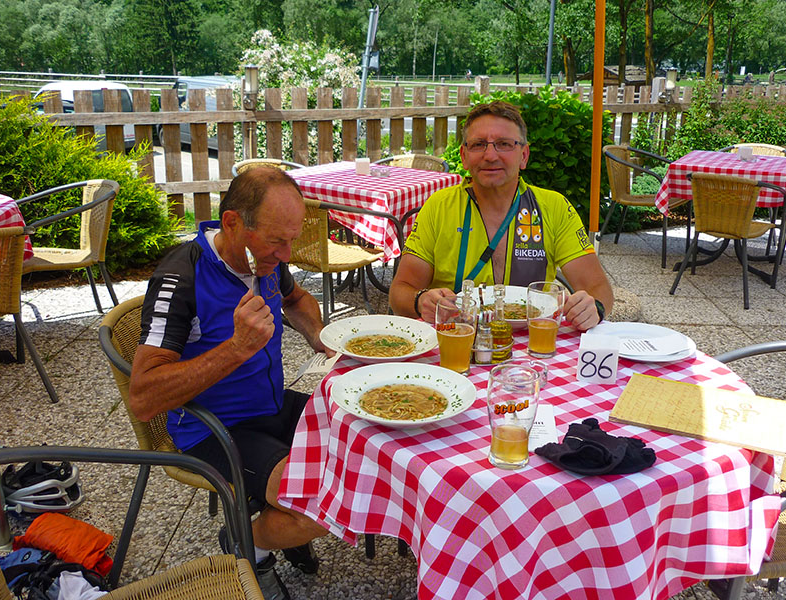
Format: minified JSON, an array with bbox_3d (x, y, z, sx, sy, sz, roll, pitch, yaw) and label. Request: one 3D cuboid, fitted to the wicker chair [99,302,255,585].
[{"bbox_3d":[-0.413,0.413,1.999,0.600,0.755,0.560,10,19,29],"label":"wicker chair"}]

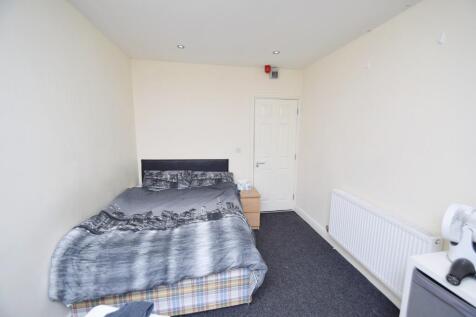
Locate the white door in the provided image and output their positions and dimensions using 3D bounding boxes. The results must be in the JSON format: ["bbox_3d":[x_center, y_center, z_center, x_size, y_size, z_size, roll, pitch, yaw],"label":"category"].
[{"bbox_3d":[0.648,-0.011,3.469,0.760,1.980,0.050,-1,9,-9],"label":"white door"}]

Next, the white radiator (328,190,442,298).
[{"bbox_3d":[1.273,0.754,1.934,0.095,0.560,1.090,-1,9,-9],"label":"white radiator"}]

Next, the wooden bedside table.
[{"bbox_3d":[0.113,0.770,3.074,0.400,0.570,0.330,-1,9,-9],"label":"wooden bedside table"}]

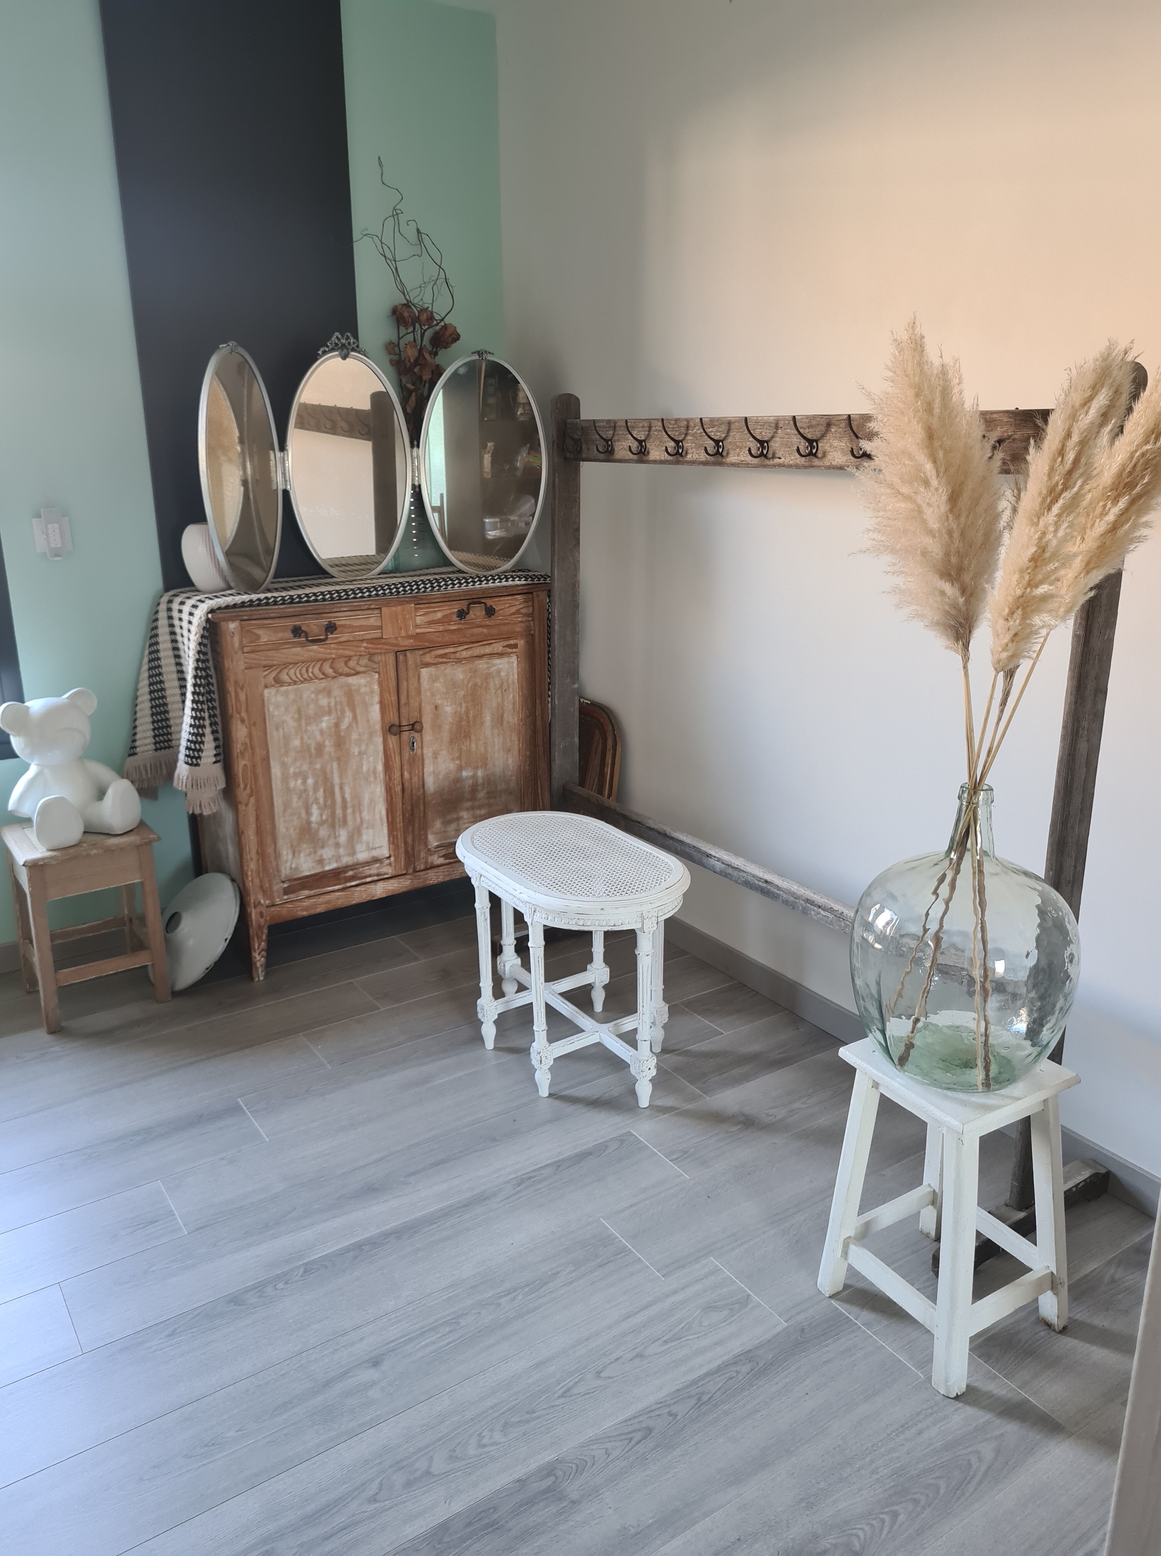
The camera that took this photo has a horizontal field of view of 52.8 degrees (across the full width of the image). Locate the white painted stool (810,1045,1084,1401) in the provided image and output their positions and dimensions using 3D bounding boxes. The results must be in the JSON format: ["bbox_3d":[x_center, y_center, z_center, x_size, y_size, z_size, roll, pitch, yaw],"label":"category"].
[{"bbox_3d":[0.574,0.639,1.804,0.262,0.446,0.266,-11,20,-32],"label":"white painted stool"}]

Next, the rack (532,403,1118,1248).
[{"bbox_3d":[0.348,-0.073,2.459,0.430,1.431,1.587,-11,20,-32],"label":"rack"}]

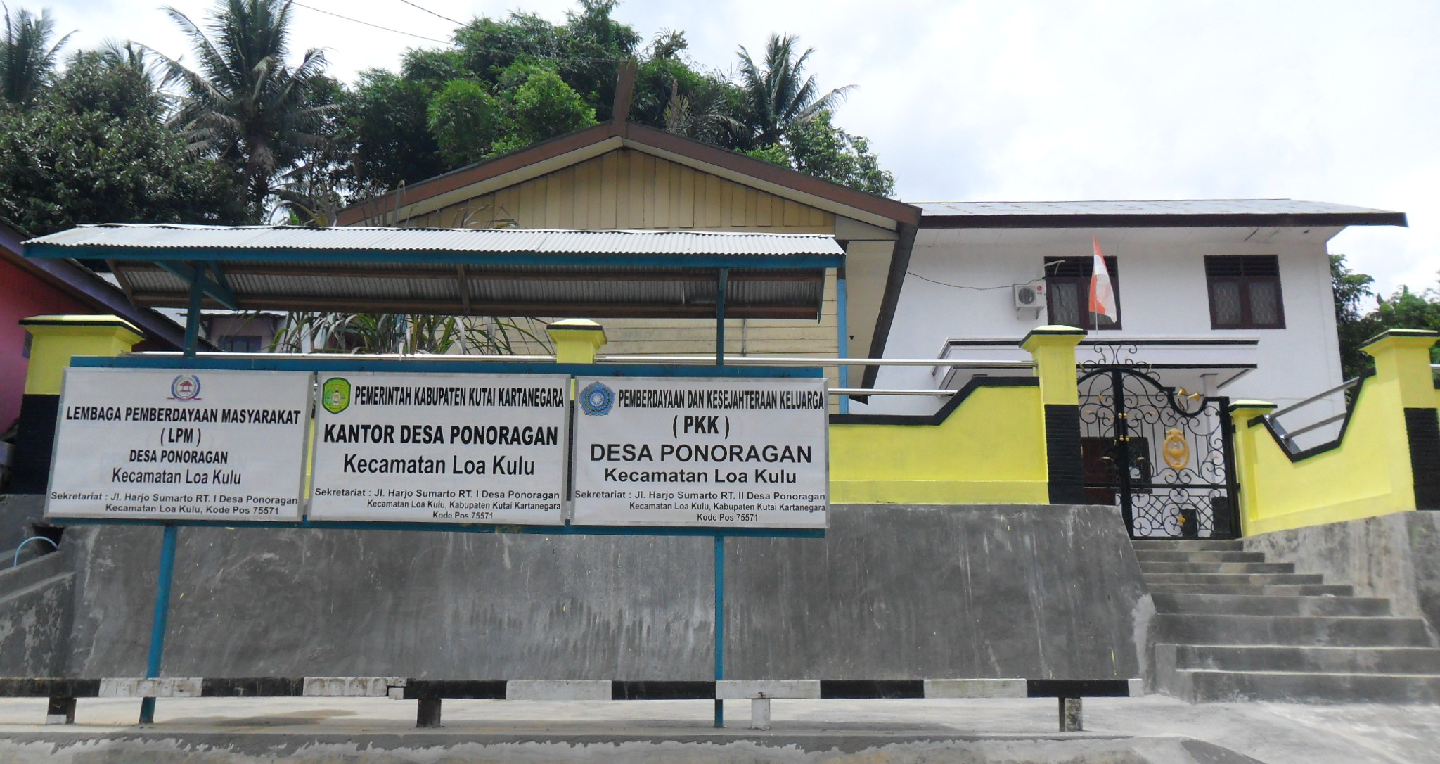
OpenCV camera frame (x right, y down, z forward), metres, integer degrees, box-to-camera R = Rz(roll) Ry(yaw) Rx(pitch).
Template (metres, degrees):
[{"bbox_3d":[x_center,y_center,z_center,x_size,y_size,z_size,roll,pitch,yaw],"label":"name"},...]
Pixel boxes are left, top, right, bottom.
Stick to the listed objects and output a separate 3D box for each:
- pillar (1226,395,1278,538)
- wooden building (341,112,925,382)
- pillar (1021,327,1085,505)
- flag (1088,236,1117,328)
[{"bbox_3d":[6.194,1.001,12.967,0.560,1.580,0.540,0,-12,1],"label":"pillar"},{"bbox_3d":[-0.696,0.539,18.011,6.700,4.610,11.340,0,-12,4],"label":"wooden building"},{"bbox_3d":[2.896,0.283,9.690,0.540,1.570,0.540,0,-12,1],"label":"pillar"},{"bbox_3d":[7.541,-2.004,22.151,0.580,1.830,0.350,0,-12,3],"label":"flag"}]

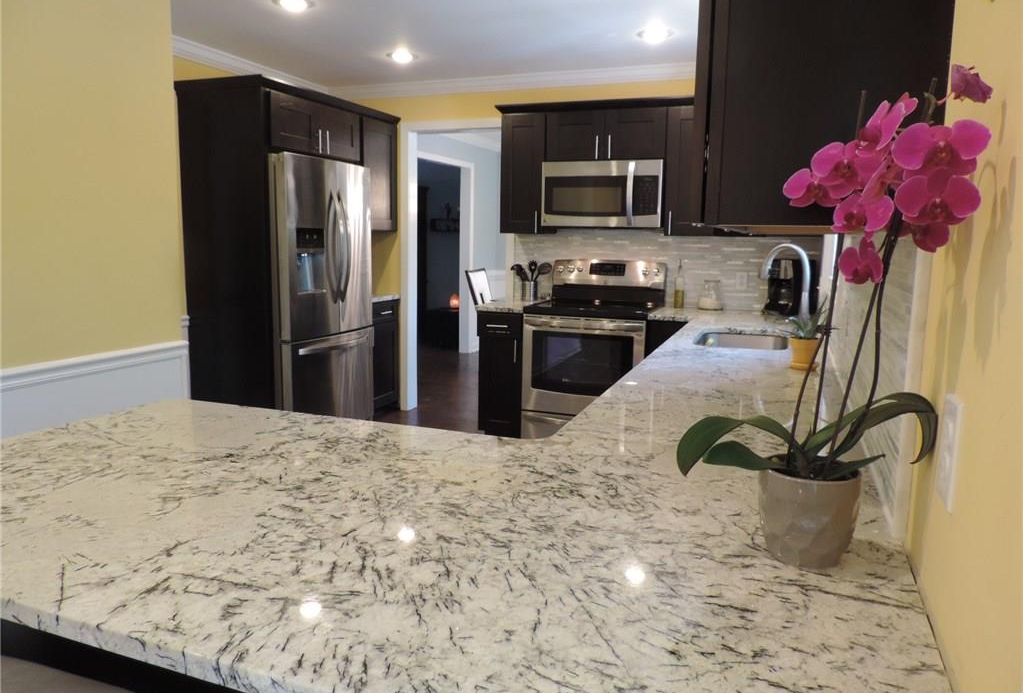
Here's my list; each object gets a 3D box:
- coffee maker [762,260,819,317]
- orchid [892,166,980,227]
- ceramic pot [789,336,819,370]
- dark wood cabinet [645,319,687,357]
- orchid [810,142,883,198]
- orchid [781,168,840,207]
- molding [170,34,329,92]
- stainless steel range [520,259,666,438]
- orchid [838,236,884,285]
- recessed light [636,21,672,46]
[{"bbox_3d":[1.690,-0.352,4.273,0.250,0.340,0.200,-5,10,-31],"label":"coffee maker"},{"bbox_3d":[0.436,-0.153,0.725,0.086,0.061,0.042,5,10,28],"label":"orchid"},{"bbox_3d":[1.018,0.028,2.473,0.096,0.108,0.096,5,10,21],"label":"ceramic pot"},{"bbox_3d":[1.039,0.264,4.408,0.280,0.870,0.600,4,9,21],"label":"dark wood cabinet"},{"bbox_3d":[0.393,-0.206,0.830,0.080,0.067,0.045,7,11,34],"label":"orchid"},{"bbox_3d":[0.369,-0.196,0.870,0.070,0.052,0.042,7,11,34],"label":"orchid"},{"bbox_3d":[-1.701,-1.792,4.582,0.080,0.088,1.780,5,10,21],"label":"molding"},{"bbox_3d":[0.531,0.061,4.552,0.761,1.205,0.680,5,10,21],"label":"stainless steel range"},{"bbox_3d":[0.434,-0.107,0.880,0.053,0.062,0.045,6,10,29],"label":"orchid"},{"bbox_3d":[0.764,-1.656,3.779,0.190,0.035,0.190,5,10,21],"label":"recessed light"}]

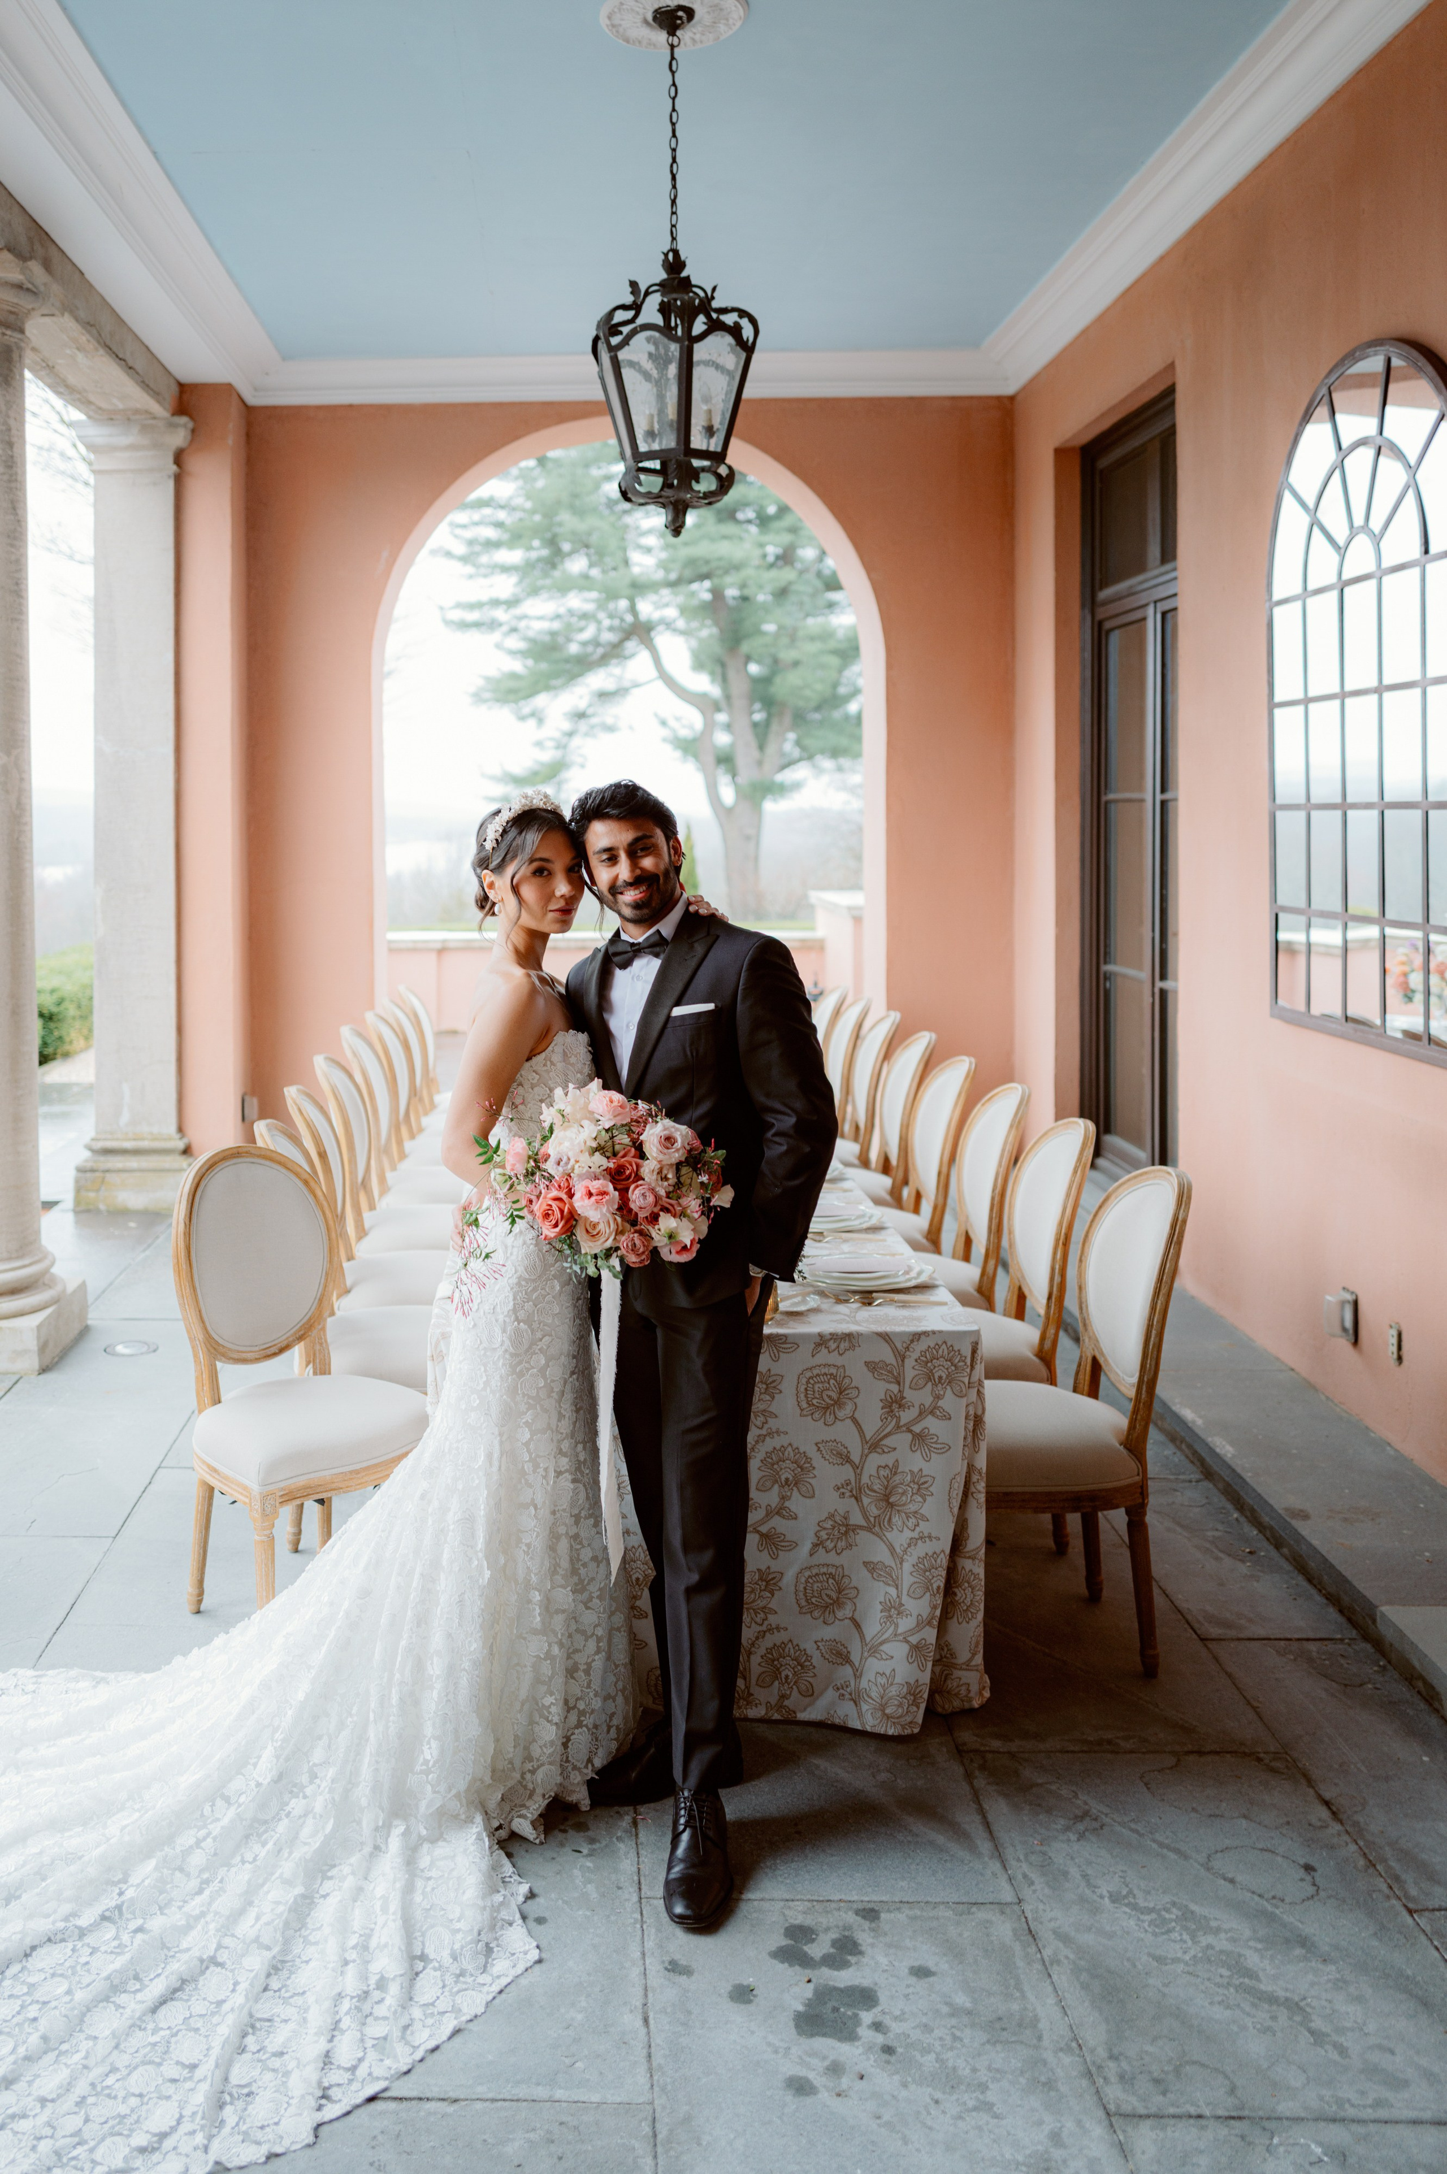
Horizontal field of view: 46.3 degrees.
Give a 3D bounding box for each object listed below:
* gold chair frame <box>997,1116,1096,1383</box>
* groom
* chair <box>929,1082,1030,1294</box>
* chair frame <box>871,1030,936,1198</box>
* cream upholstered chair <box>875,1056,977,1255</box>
[{"bbox_3d":[0.615,0.568,4.070,0.570,0.980,0.500,0,6,-3],"label":"gold chair frame"},{"bbox_3d":[-0.037,0.435,2.820,0.500,1.770,0.400,1,7,12],"label":"groom"},{"bbox_3d":[0.545,0.478,4.792,0.570,0.970,0.500,-1,7,-6],"label":"chair"},{"bbox_3d":[0.426,0.297,5.897,0.570,0.970,0.500,-1,7,-6],"label":"chair frame"},{"bbox_3d":[0.477,0.392,5.346,0.570,0.970,0.500,-1,7,-6],"label":"cream upholstered chair"}]

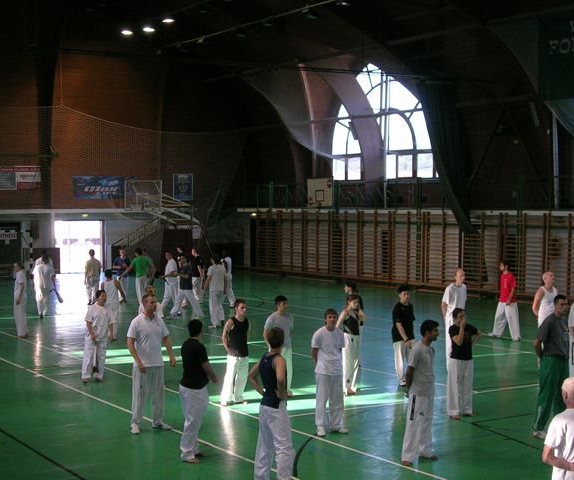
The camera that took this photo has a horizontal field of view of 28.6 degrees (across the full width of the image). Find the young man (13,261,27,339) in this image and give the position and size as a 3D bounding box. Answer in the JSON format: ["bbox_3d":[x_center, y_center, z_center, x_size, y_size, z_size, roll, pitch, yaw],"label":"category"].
[{"bbox_3d":[-6.192,1.388,26.227,0.340,1.732,0.480,-1,2,-18],"label":"young man"}]

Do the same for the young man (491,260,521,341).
[{"bbox_3d":[5.038,1.382,25.857,0.580,1.767,0.600,-1,2,-30],"label":"young man"}]

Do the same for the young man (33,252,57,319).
[{"bbox_3d":[-6.806,1.287,31.615,0.580,1.720,0.420,0,2,-9],"label":"young man"}]

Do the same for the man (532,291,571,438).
[{"bbox_3d":[3.554,1.655,15.085,0.510,1.880,0.420,-2,3,-35],"label":"man"}]

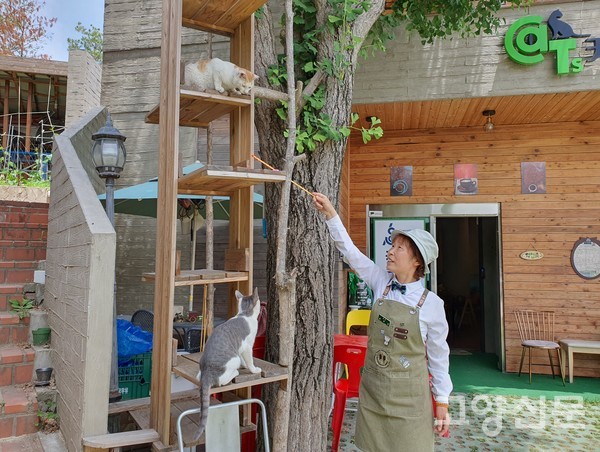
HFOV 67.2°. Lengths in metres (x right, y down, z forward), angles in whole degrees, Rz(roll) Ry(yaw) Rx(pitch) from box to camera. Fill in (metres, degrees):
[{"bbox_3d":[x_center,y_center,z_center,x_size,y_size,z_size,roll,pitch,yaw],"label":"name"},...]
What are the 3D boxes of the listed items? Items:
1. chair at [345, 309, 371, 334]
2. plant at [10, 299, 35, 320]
[{"bbox_3d":[0.782,1.474,5.467,0.460,0.810,0.510,0,-5,9],"label":"chair"},{"bbox_3d":[-1.888,0.566,3.060,0.165,0.135,0.160,4,-6,-34],"label":"plant"}]

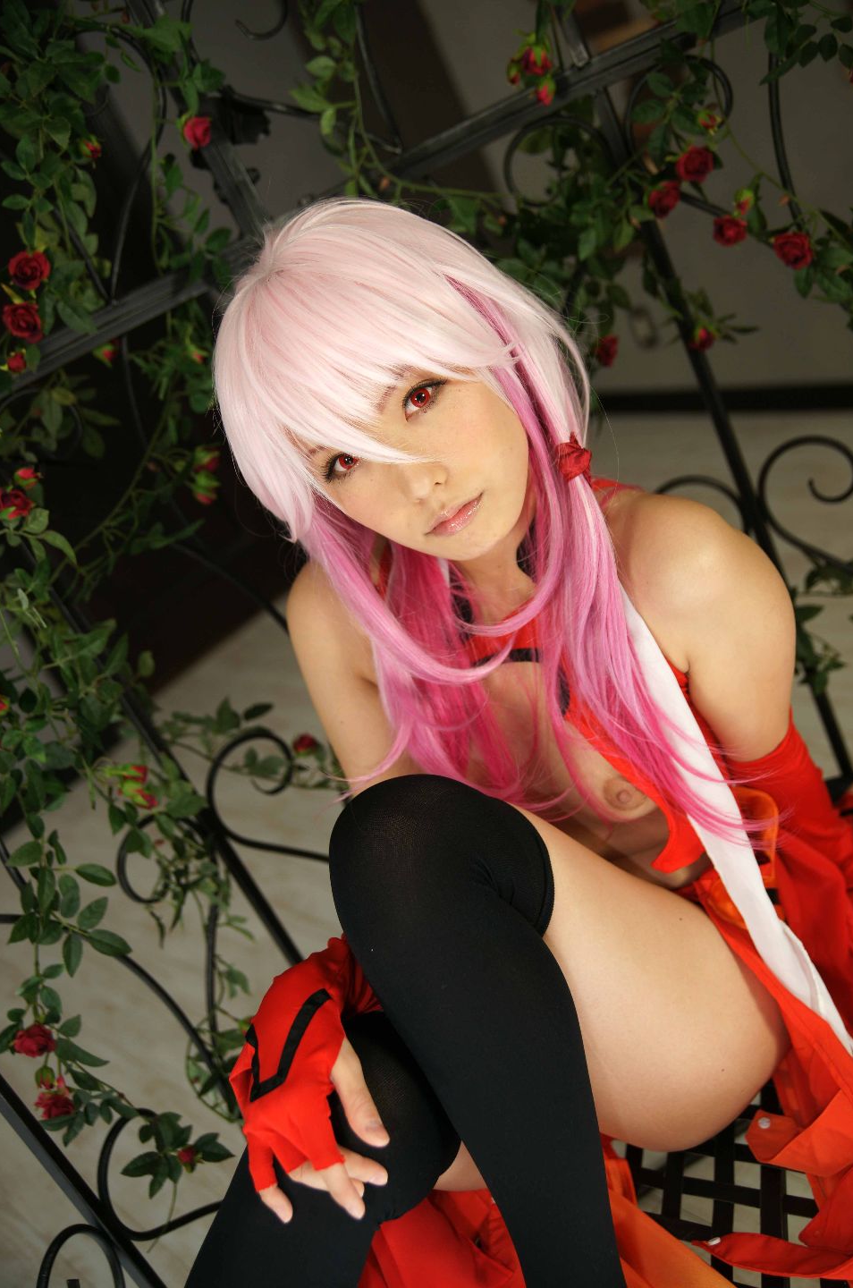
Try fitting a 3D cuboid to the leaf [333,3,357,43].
[{"bbox_3d":[-0.079,-0.606,1.220,0.022,0.041,0.009,0,0,-11],"label":"leaf"}]

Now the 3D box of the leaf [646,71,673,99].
[{"bbox_3d":[0.194,-0.465,1.040,0.018,0.030,0.009,-46,9,24],"label":"leaf"}]

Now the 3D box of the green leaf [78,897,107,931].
[{"bbox_3d":[-0.282,0.229,1.060,0.034,0.018,0.009,-52,4,6],"label":"green leaf"}]

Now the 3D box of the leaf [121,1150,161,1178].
[{"bbox_3d":[-0.209,0.381,0.915,0.034,0.008,0.017,-27,62,0],"label":"leaf"}]

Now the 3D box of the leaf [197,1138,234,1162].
[{"bbox_3d":[-0.154,0.369,0.915,0.031,0.008,0.017,17,59,0],"label":"leaf"}]

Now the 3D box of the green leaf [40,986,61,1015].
[{"bbox_3d":[-0.330,0.313,1.100,0.017,0.029,0.008,-30,0,-6],"label":"green leaf"}]

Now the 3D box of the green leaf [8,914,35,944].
[{"bbox_3d":[-0.320,0.225,0.990,0.031,0.015,0.009,-48,5,-21],"label":"green leaf"}]

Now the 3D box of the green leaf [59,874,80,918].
[{"bbox_3d":[-0.314,0.221,1.100,0.018,0.039,0.009,-6,0,-1],"label":"green leaf"}]

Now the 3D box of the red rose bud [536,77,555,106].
[{"bbox_3d":[0.115,-0.534,1.210,0.019,0.027,0.019,-2,-12,0],"label":"red rose bud"}]

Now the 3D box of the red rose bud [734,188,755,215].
[{"bbox_3d":[0.287,-0.399,1.130,0.018,0.025,0.018,17,12,8],"label":"red rose bud"}]

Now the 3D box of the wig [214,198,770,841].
[{"bbox_3d":[0.037,-0.091,0.860,0.280,0.480,0.260,-32,14,5],"label":"wig"}]

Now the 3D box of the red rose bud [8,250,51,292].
[{"bbox_3d":[-0.333,-0.313,1.050,0.035,0.035,0.030,-29,23,-6],"label":"red rose bud"}]

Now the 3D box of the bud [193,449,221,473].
[{"bbox_3d":[-0.210,-0.175,1.200,0.025,0.026,0.025,-24,-12,-6],"label":"bud"}]

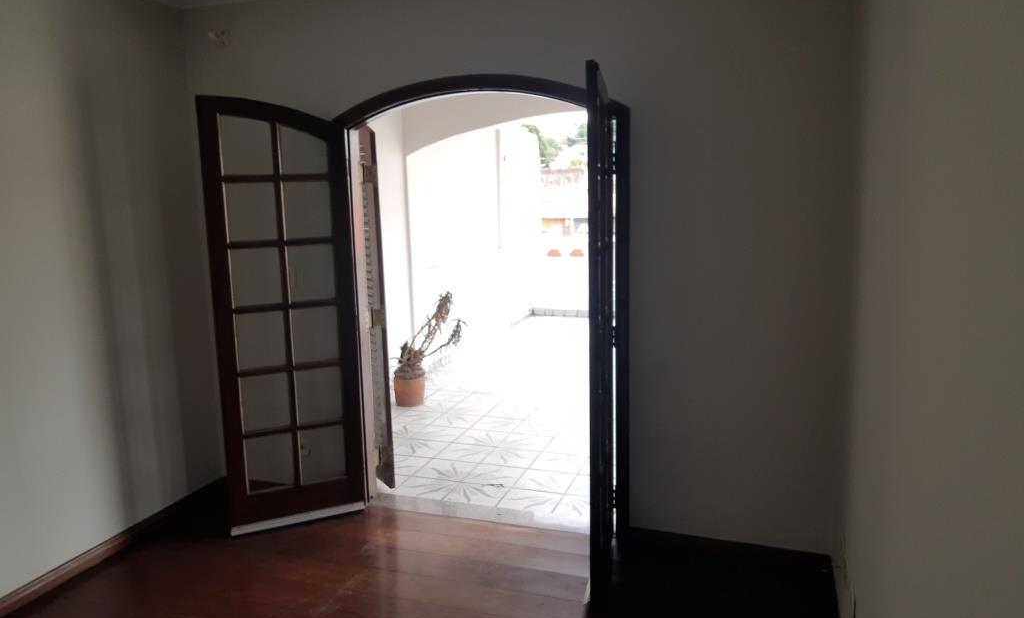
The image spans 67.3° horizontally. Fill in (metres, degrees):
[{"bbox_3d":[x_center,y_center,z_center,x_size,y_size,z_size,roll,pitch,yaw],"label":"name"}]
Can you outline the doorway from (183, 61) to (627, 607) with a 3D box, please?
[{"bbox_3d":[-0.423,0.033,3.470,1.812,2.148,0.693,2,10,19],"label":"doorway"}]

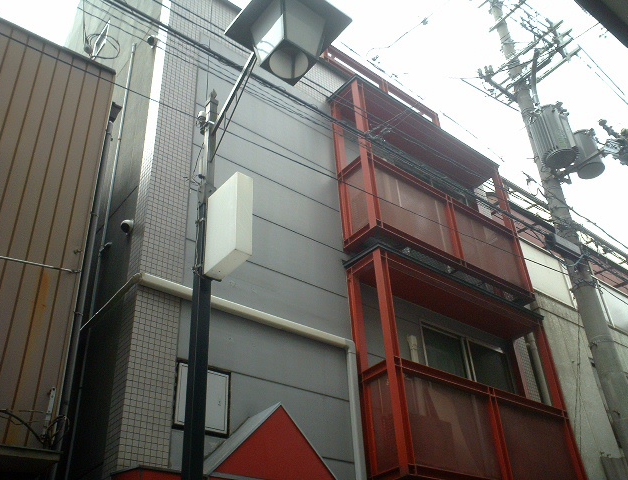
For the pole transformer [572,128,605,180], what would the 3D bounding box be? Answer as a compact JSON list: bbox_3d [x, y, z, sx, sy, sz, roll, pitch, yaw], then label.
[{"bbox_3d":[4.546,-1.453,10.861,0.420,0.770,0.450,27,-44,-37],"label":"pole transformer"}]

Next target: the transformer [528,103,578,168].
[{"bbox_3d":[3.926,-1.685,10.609,0.580,0.960,0.560,-3,-34,0],"label":"transformer"}]

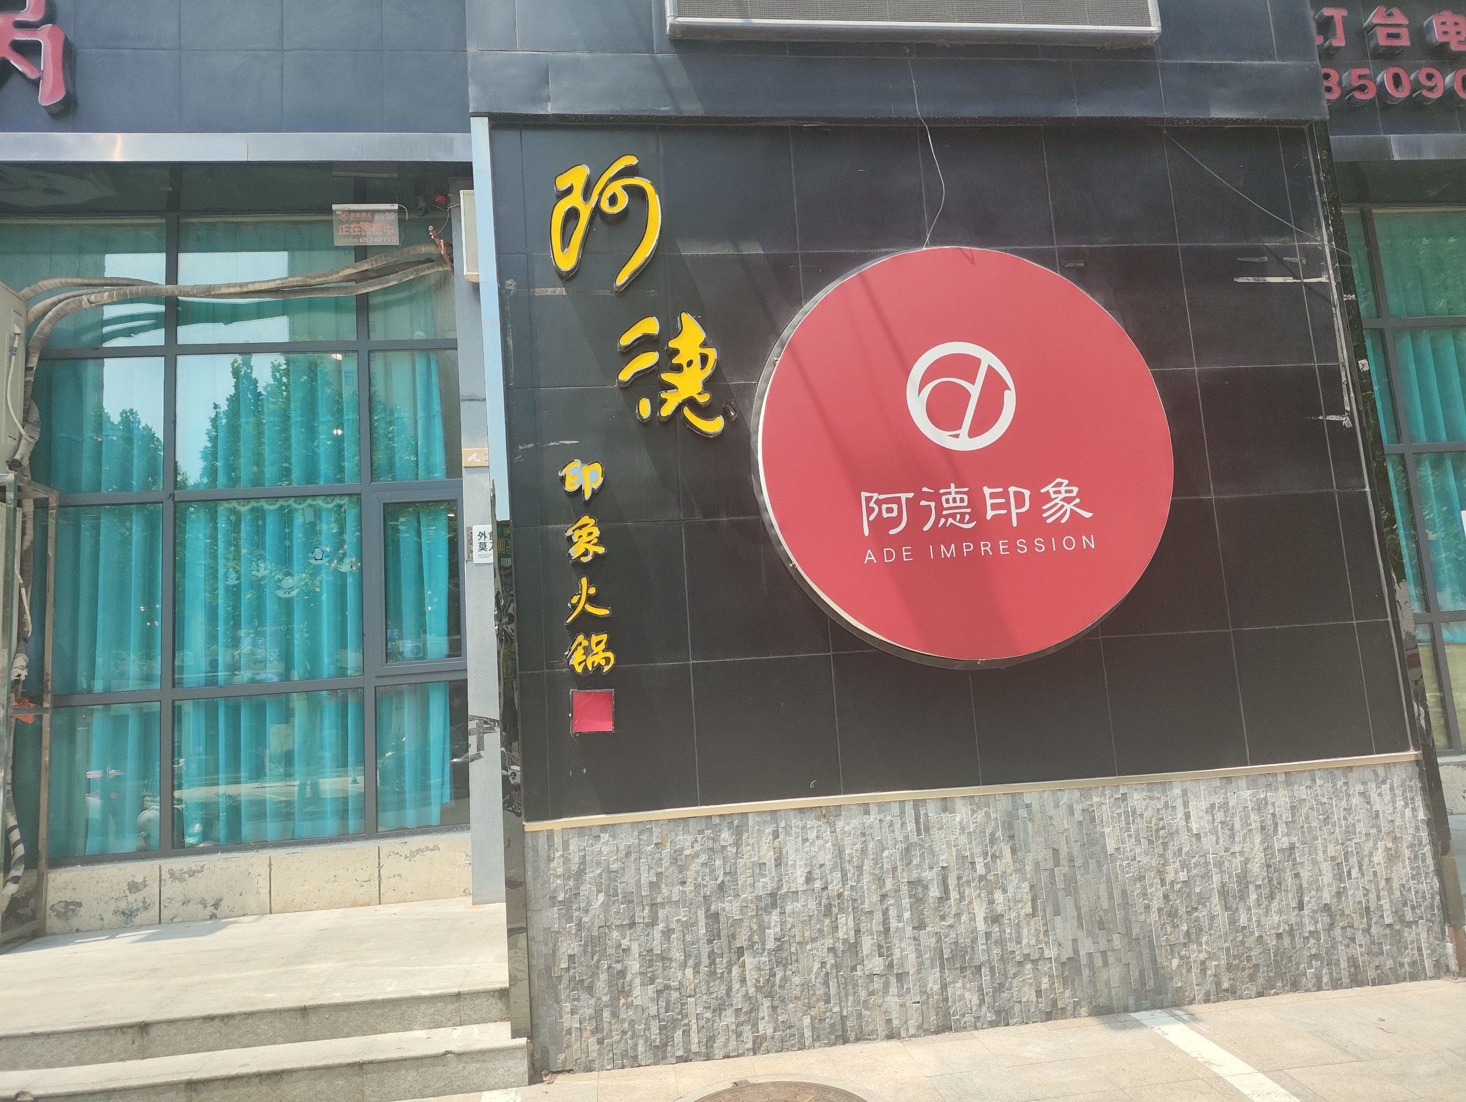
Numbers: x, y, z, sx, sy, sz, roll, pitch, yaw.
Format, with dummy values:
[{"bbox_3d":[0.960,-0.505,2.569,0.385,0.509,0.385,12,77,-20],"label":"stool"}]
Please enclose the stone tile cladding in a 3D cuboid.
[{"bbox_3d":[1.146,1.482,4.442,3.929,0.950,0.120,-3,-9,-7],"label":"stone tile cladding"}]

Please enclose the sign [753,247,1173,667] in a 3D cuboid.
[{"bbox_3d":[1.015,-0.431,4.642,1.825,1.825,0.156,-3,-9,-7],"label":"sign"}]

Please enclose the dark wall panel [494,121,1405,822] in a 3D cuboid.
[{"bbox_3d":[0.980,-0.494,4.748,3.920,3.033,0.120,-3,-9,-7],"label":"dark wall panel"}]

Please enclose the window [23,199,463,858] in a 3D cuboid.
[{"bbox_3d":[-3.177,-0.267,7.032,2.715,4.295,0.120,-3,-9,-7],"label":"window"}]

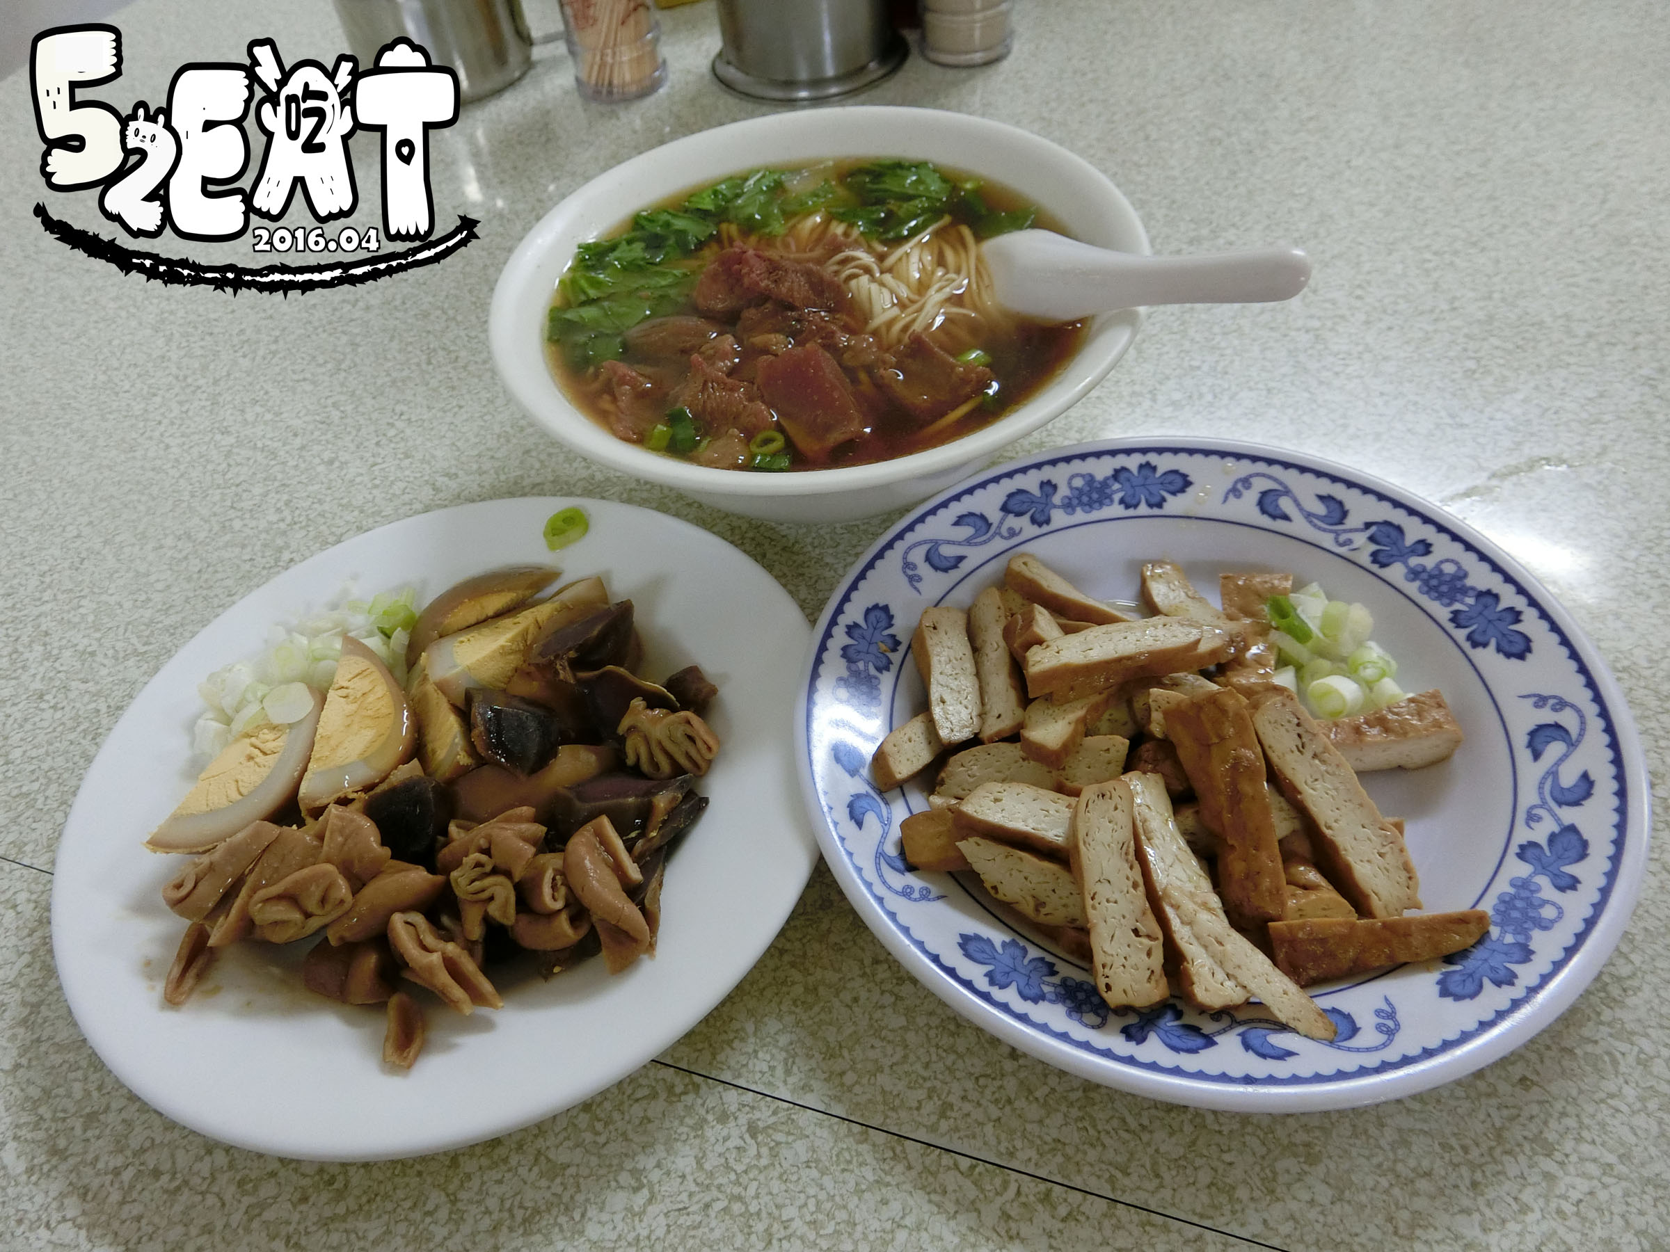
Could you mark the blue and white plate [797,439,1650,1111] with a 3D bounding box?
[{"bbox_3d":[0.092,0.028,0.310,0.197,0.026,0.197,-3,49,3],"label":"blue and white plate"}]

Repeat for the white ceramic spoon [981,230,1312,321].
[{"bbox_3d":[0.076,-0.099,0.365,0.128,0.036,0.043,3,47,32],"label":"white ceramic spoon"}]

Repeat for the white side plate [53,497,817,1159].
[{"bbox_3d":[-0.098,0.041,0.321,0.200,0.022,0.200,-3,49,3],"label":"white side plate"}]

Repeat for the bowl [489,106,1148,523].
[{"bbox_3d":[-0.003,-0.092,0.397,0.205,0.066,0.205,-3,49,3],"label":"bowl"}]

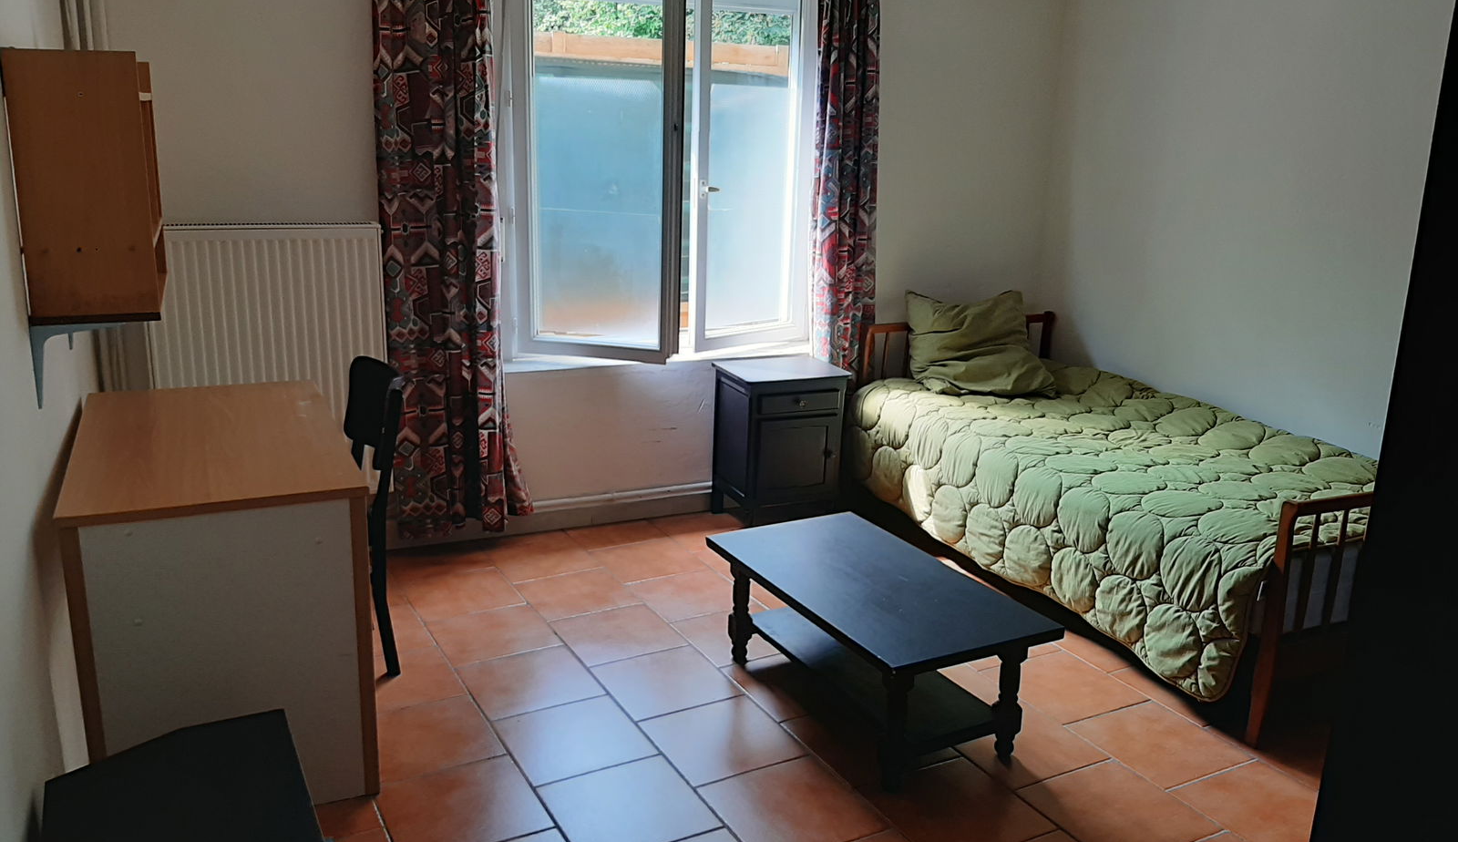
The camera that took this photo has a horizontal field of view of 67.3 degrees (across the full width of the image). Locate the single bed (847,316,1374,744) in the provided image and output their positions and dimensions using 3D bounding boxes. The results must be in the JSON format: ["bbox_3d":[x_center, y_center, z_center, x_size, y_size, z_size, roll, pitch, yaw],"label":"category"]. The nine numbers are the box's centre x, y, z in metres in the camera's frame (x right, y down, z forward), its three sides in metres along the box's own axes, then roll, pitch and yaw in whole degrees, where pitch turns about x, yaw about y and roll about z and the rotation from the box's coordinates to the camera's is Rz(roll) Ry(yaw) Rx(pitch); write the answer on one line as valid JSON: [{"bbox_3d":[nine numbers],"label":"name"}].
[{"bbox_3d":[1.401,0.193,3.859,0.993,0.776,2.102,-4,15,-23],"label":"single bed"}]

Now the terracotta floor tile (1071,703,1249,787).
[{"bbox_3d":[1.115,0.837,2.843,0.332,0.010,0.327,-7,17,-29],"label":"terracotta floor tile"}]

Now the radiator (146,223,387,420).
[{"bbox_3d":[-1.492,-0.169,3.590,0.712,0.922,0.102,-5,16,-25],"label":"radiator"}]

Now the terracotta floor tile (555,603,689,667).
[{"bbox_3d":[-0.340,0.658,3.354,0.332,0.010,0.327,-7,17,-29],"label":"terracotta floor tile"}]

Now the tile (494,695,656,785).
[{"bbox_3d":[-0.393,0.810,2.784,0.332,0.012,0.332,-6,16,-28],"label":"tile"}]

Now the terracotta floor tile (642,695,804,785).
[{"bbox_3d":[-0.016,0.818,2.804,0.332,0.012,0.332,-6,16,-28],"label":"terracotta floor tile"}]

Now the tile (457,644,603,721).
[{"bbox_3d":[-0.555,0.730,3.058,0.332,0.010,0.327,-7,17,-29],"label":"tile"}]

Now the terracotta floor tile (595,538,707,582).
[{"bbox_3d":[-0.306,0.517,4.018,0.335,0.010,0.335,-6,16,-28],"label":"terracotta floor tile"}]

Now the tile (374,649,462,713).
[{"bbox_3d":[-0.944,0.736,3.092,0.335,0.010,0.335,-6,16,-28],"label":"tile"}]

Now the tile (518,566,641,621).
[{"bbox_3d":[-0.501,0.580,3.632,0.332,0.010,0.327,-7,17,-29],"label":"tile"}]

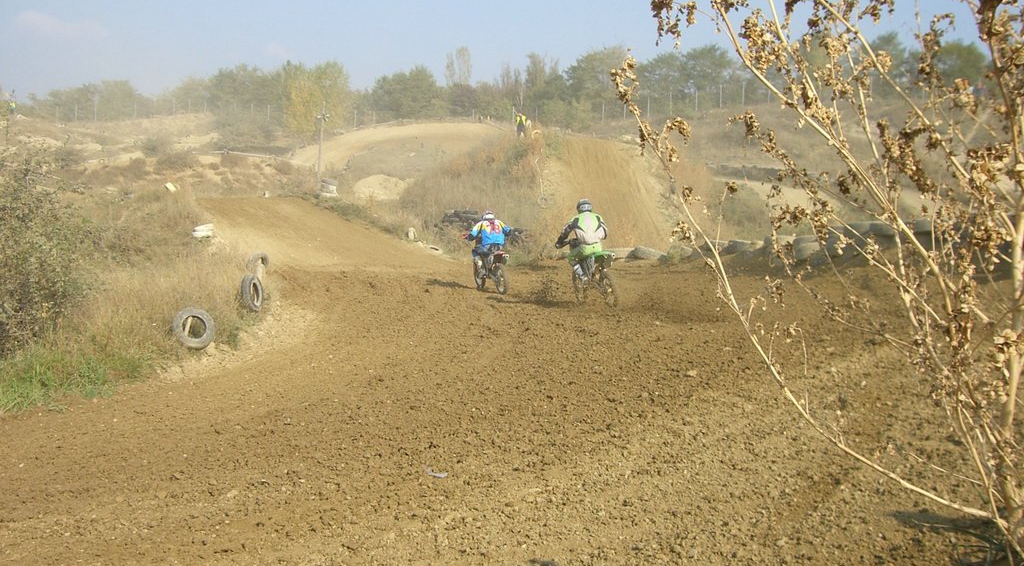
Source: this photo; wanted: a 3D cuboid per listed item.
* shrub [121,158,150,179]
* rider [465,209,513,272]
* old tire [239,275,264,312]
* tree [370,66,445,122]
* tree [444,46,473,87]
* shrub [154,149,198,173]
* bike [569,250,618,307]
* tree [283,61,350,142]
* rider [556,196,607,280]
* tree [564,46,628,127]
[{"bbox_3d":[-18.707,-5.704,56.000,1.350,1.080,1.300,0,4,0],"label":"shrub"},{"bbox_3d":[-0.481,-0.849,23.000,0.820,1.250,0.850,-4,4,-17],"label":"rider"},{"bbox_3d":[-4.048,0.148,17.500,0.180,0.590,0.590,-11,2,9],"label":"old tire"},{"bbox_3d":[-10.040,-18.303,108.000,7.000,5.300,6.300,0,4,0],"label":"tree"},{"bbox_3d":[-6.187,-23.419,130.000,3.200,8.300,3.200,0,4,0],"label":"tree"},{"bbox_3d":[-17.311,-6.269,58.000,2.200,1.200,1.900,0,4,0],"label":"shrub"},{"bbox_3d":[1.389,-0.233,19.400,0.800,1.200,2.100,-9,4,-17],"label":"bike"},{"bbox_3d":[-15.653,-14.532,90.000,5.300,6.400,5.200,0,4,0],"label":"tree"},{"bbox_3d":[1.181,-0.739,19.100,0.780,1.370,0.850,-5,4,-16],"label":"rider"},{"bbox_3d":[7.893,-18.448,105.000,6.000,7.400,5.800,0,4,0],"label":"tree"}]

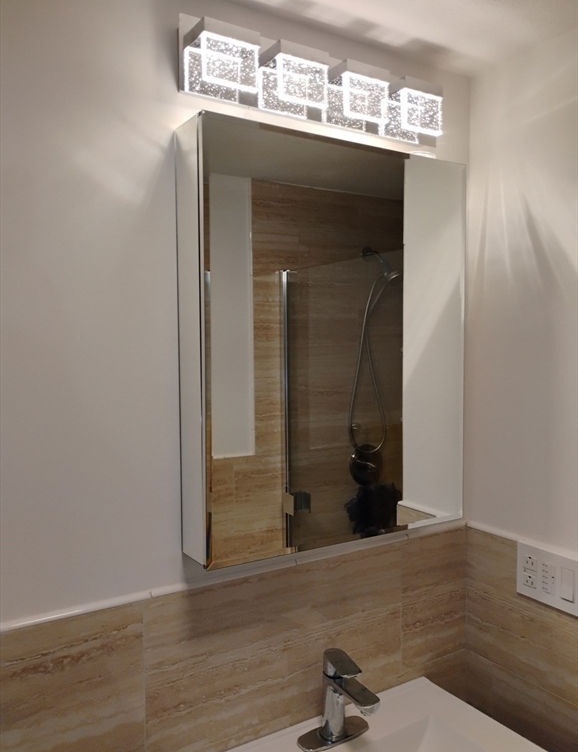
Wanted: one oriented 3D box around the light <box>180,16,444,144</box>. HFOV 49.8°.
[{"bbox_3d":[0.081,-0.574,1.228,0.608,0.136,0.090,-2,3,-31],"label":"light"}]

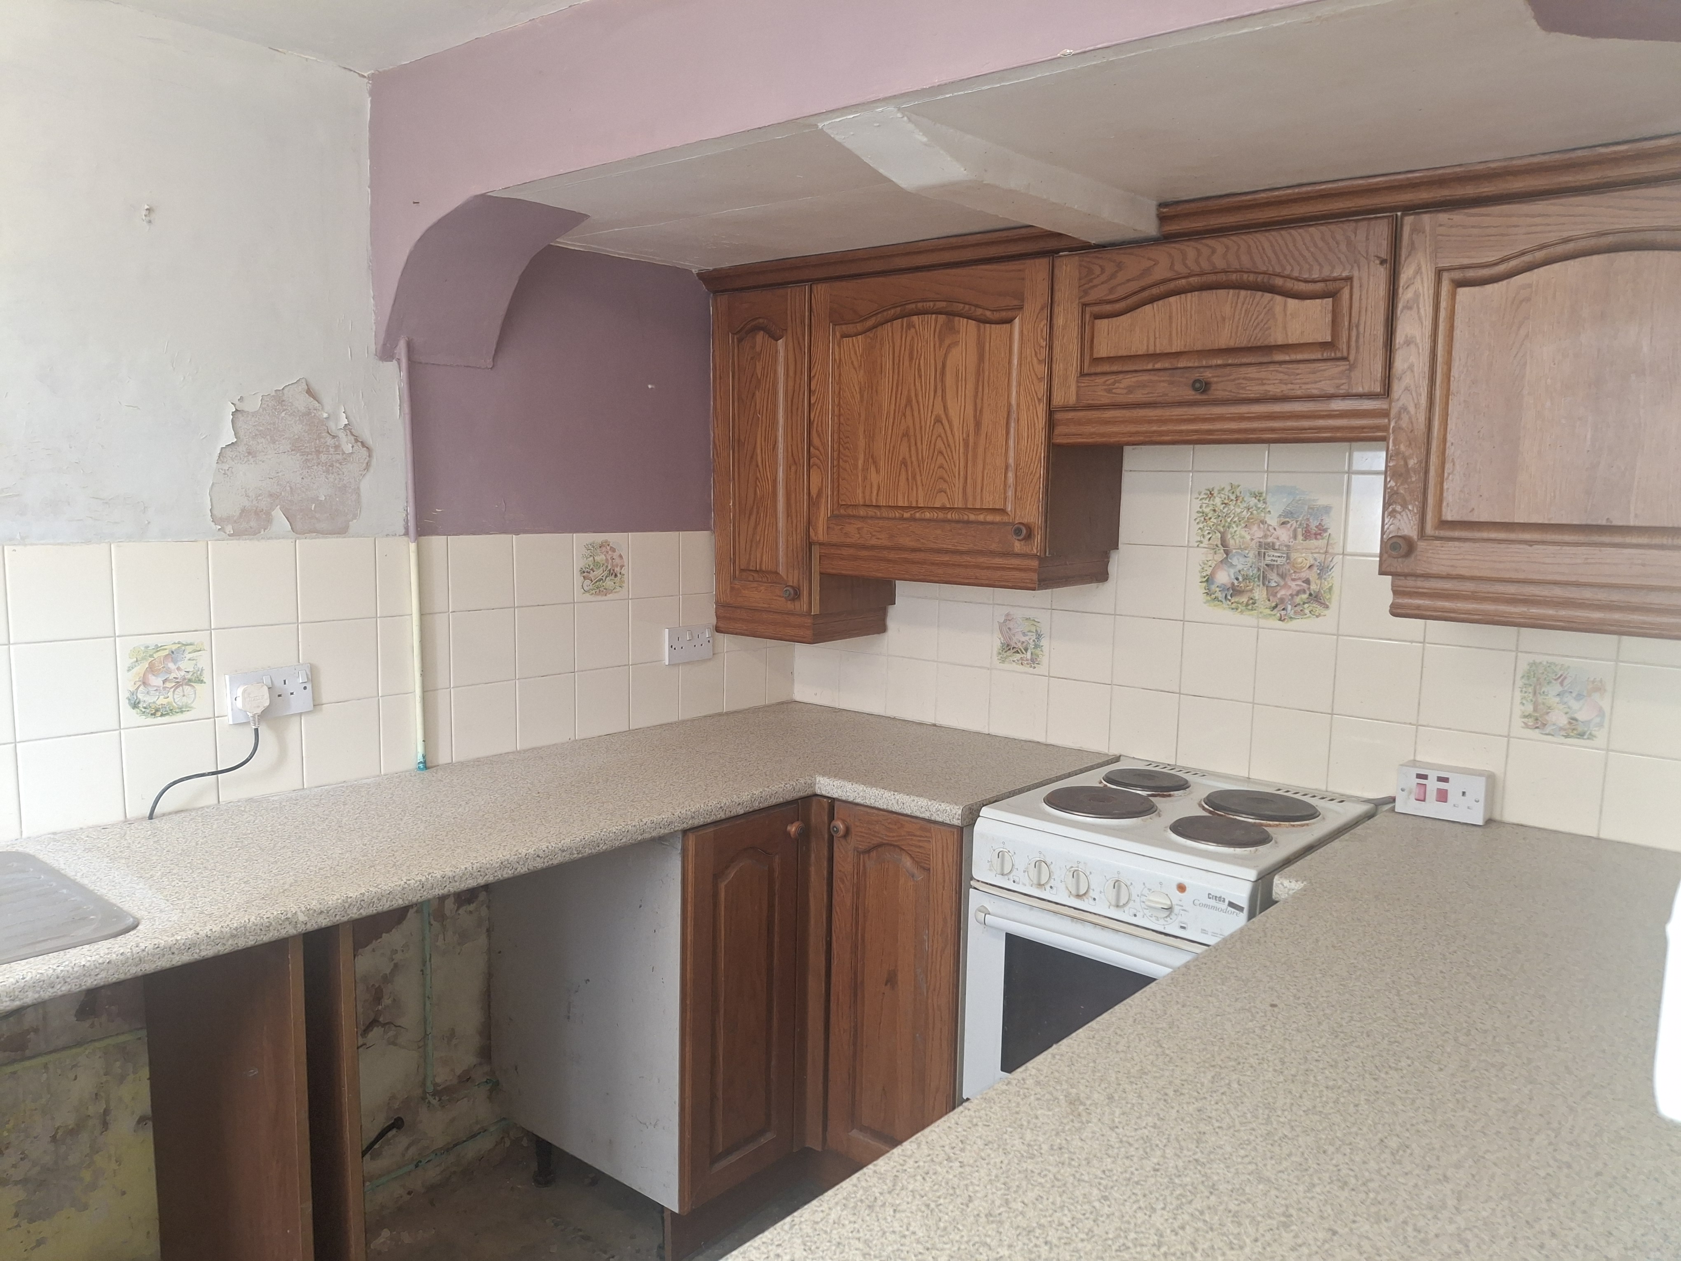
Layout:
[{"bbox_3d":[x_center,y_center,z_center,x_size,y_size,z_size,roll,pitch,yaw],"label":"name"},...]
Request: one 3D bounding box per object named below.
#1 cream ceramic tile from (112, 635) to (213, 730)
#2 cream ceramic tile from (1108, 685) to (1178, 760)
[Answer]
[{"bbox_3d":[-1.134,0.080,2.038,0.010,0.151,0.151,7,9,40],"label":"cream ceramic tile"},{"bbox_3d":[0.645,0.201,2.572,0.150,0.150,0.007,7,9,39],"label":"cream ceramic tile"}]

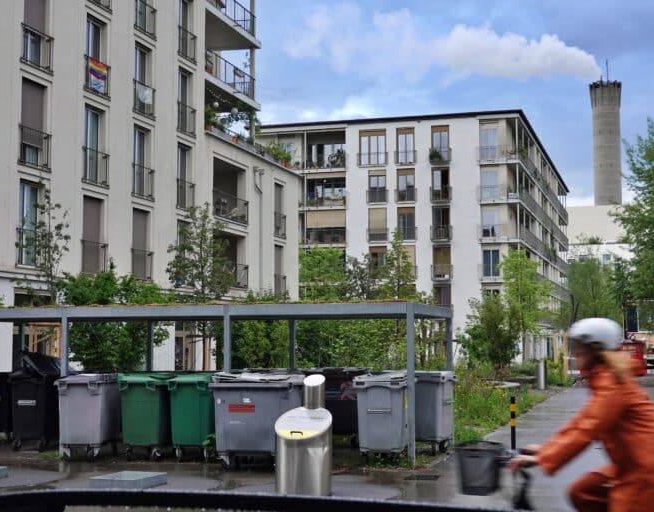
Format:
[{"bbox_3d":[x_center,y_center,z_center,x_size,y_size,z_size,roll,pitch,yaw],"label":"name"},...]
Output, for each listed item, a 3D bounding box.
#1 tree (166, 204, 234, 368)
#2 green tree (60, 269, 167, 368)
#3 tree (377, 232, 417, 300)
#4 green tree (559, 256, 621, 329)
[{"bbox_3d":[-3.759,1.436,28.990,2.050,5.910,2.050,0,-5,0],"label":"tree"},{"bbox_3d":[-4.811,1.967,22.415,2.500,3.600,2.400,-2,-5,18],"label":"green tree"},{"bbox_3d":[2.652,1.970,35.968,1.700,5.850,1.700,-2,-5,18],"label":"tree"},{"bbox_3d":[17.203,3.666,63.924,4.400,7.300,4.400,-2,-5,18],"label":"green tree"}]

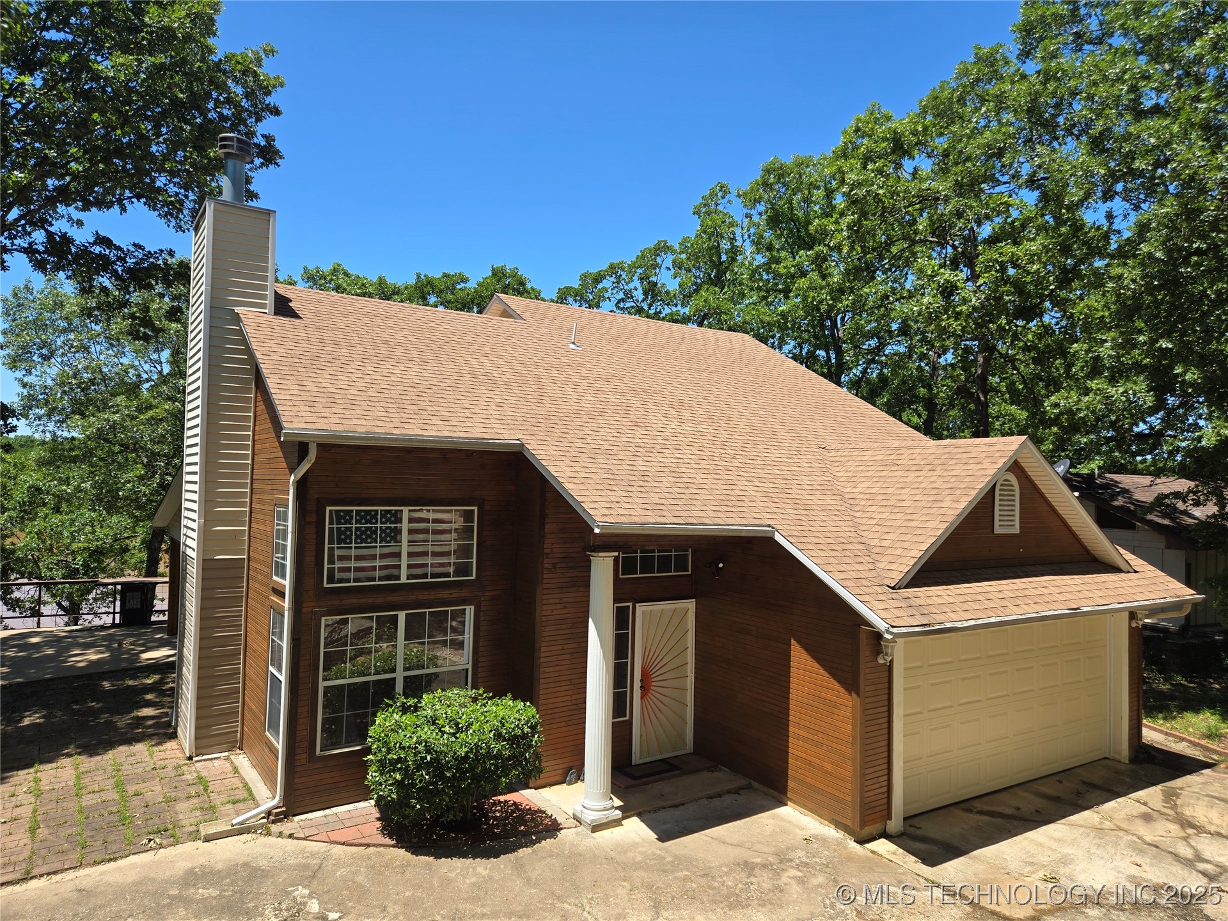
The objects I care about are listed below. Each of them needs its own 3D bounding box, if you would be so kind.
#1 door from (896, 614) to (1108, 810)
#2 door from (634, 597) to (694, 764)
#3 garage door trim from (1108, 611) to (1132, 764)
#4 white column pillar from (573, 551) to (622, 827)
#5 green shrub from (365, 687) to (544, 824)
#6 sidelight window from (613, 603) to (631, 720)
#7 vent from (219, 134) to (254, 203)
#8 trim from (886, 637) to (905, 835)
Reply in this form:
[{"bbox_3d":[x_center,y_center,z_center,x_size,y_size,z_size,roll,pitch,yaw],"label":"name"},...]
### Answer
[{"bbox_3d":[5.109,3.132,10.529,4.800,2.130,0.100,2,-2,-33],"label":"door"},{"bbox_3d":[0.674,2.939,10.942,0.985,2.070,0.070,2,-3,-32],"label":"door"},{"bbox_3d":[7.322,3.253,11.814,0.242,2.161,0.212,2,-3,-32],"label":"garage door trim"},{"bbox_3d":[-0.147,2.521,9.072,0.394,2.959,0.394,2,-3,-32],"label":"white column pillar"},{"bbox_3d":[-1.732,3.230,8.904,1.757,1.406,1.555,2,-3,-32],"label":"green shrub"},{"bbox_3d":[0.099,2.608,10.560,0.275,1.500,0.081,2,-3,-32],"label":"sidelight window"},{"bbox_3d":[-5.563,-4.222,11.969,0.485,1.170,0.485,2,-3,-32],"label":"vent"},{"bbox_3d":[3.152,3.069,9.122,0.207,2.141,0.162,2,-3,-32],"label":"trim"}]

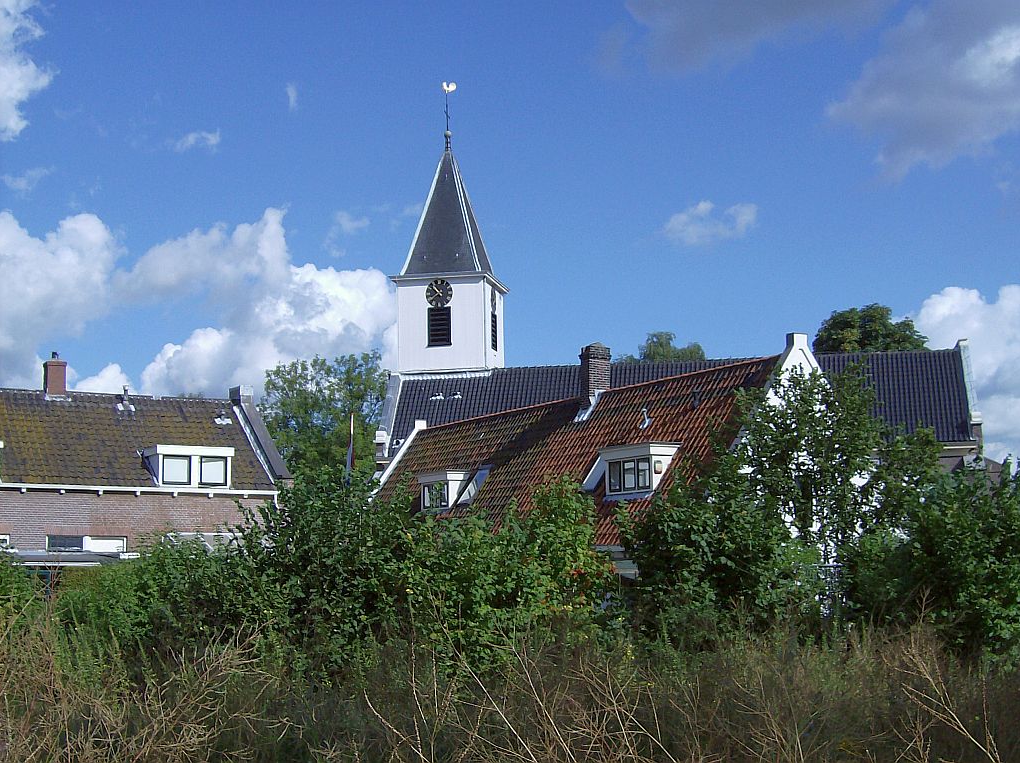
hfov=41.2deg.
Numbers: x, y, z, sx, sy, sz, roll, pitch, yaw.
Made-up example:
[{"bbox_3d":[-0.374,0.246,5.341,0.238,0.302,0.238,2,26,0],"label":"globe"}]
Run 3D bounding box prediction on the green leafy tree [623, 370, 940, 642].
[{"bbox_3d":[4.007,1.844,19.421,4.600,4.160,4.000,-2,-8,11],"label":"green leafy tree"}]

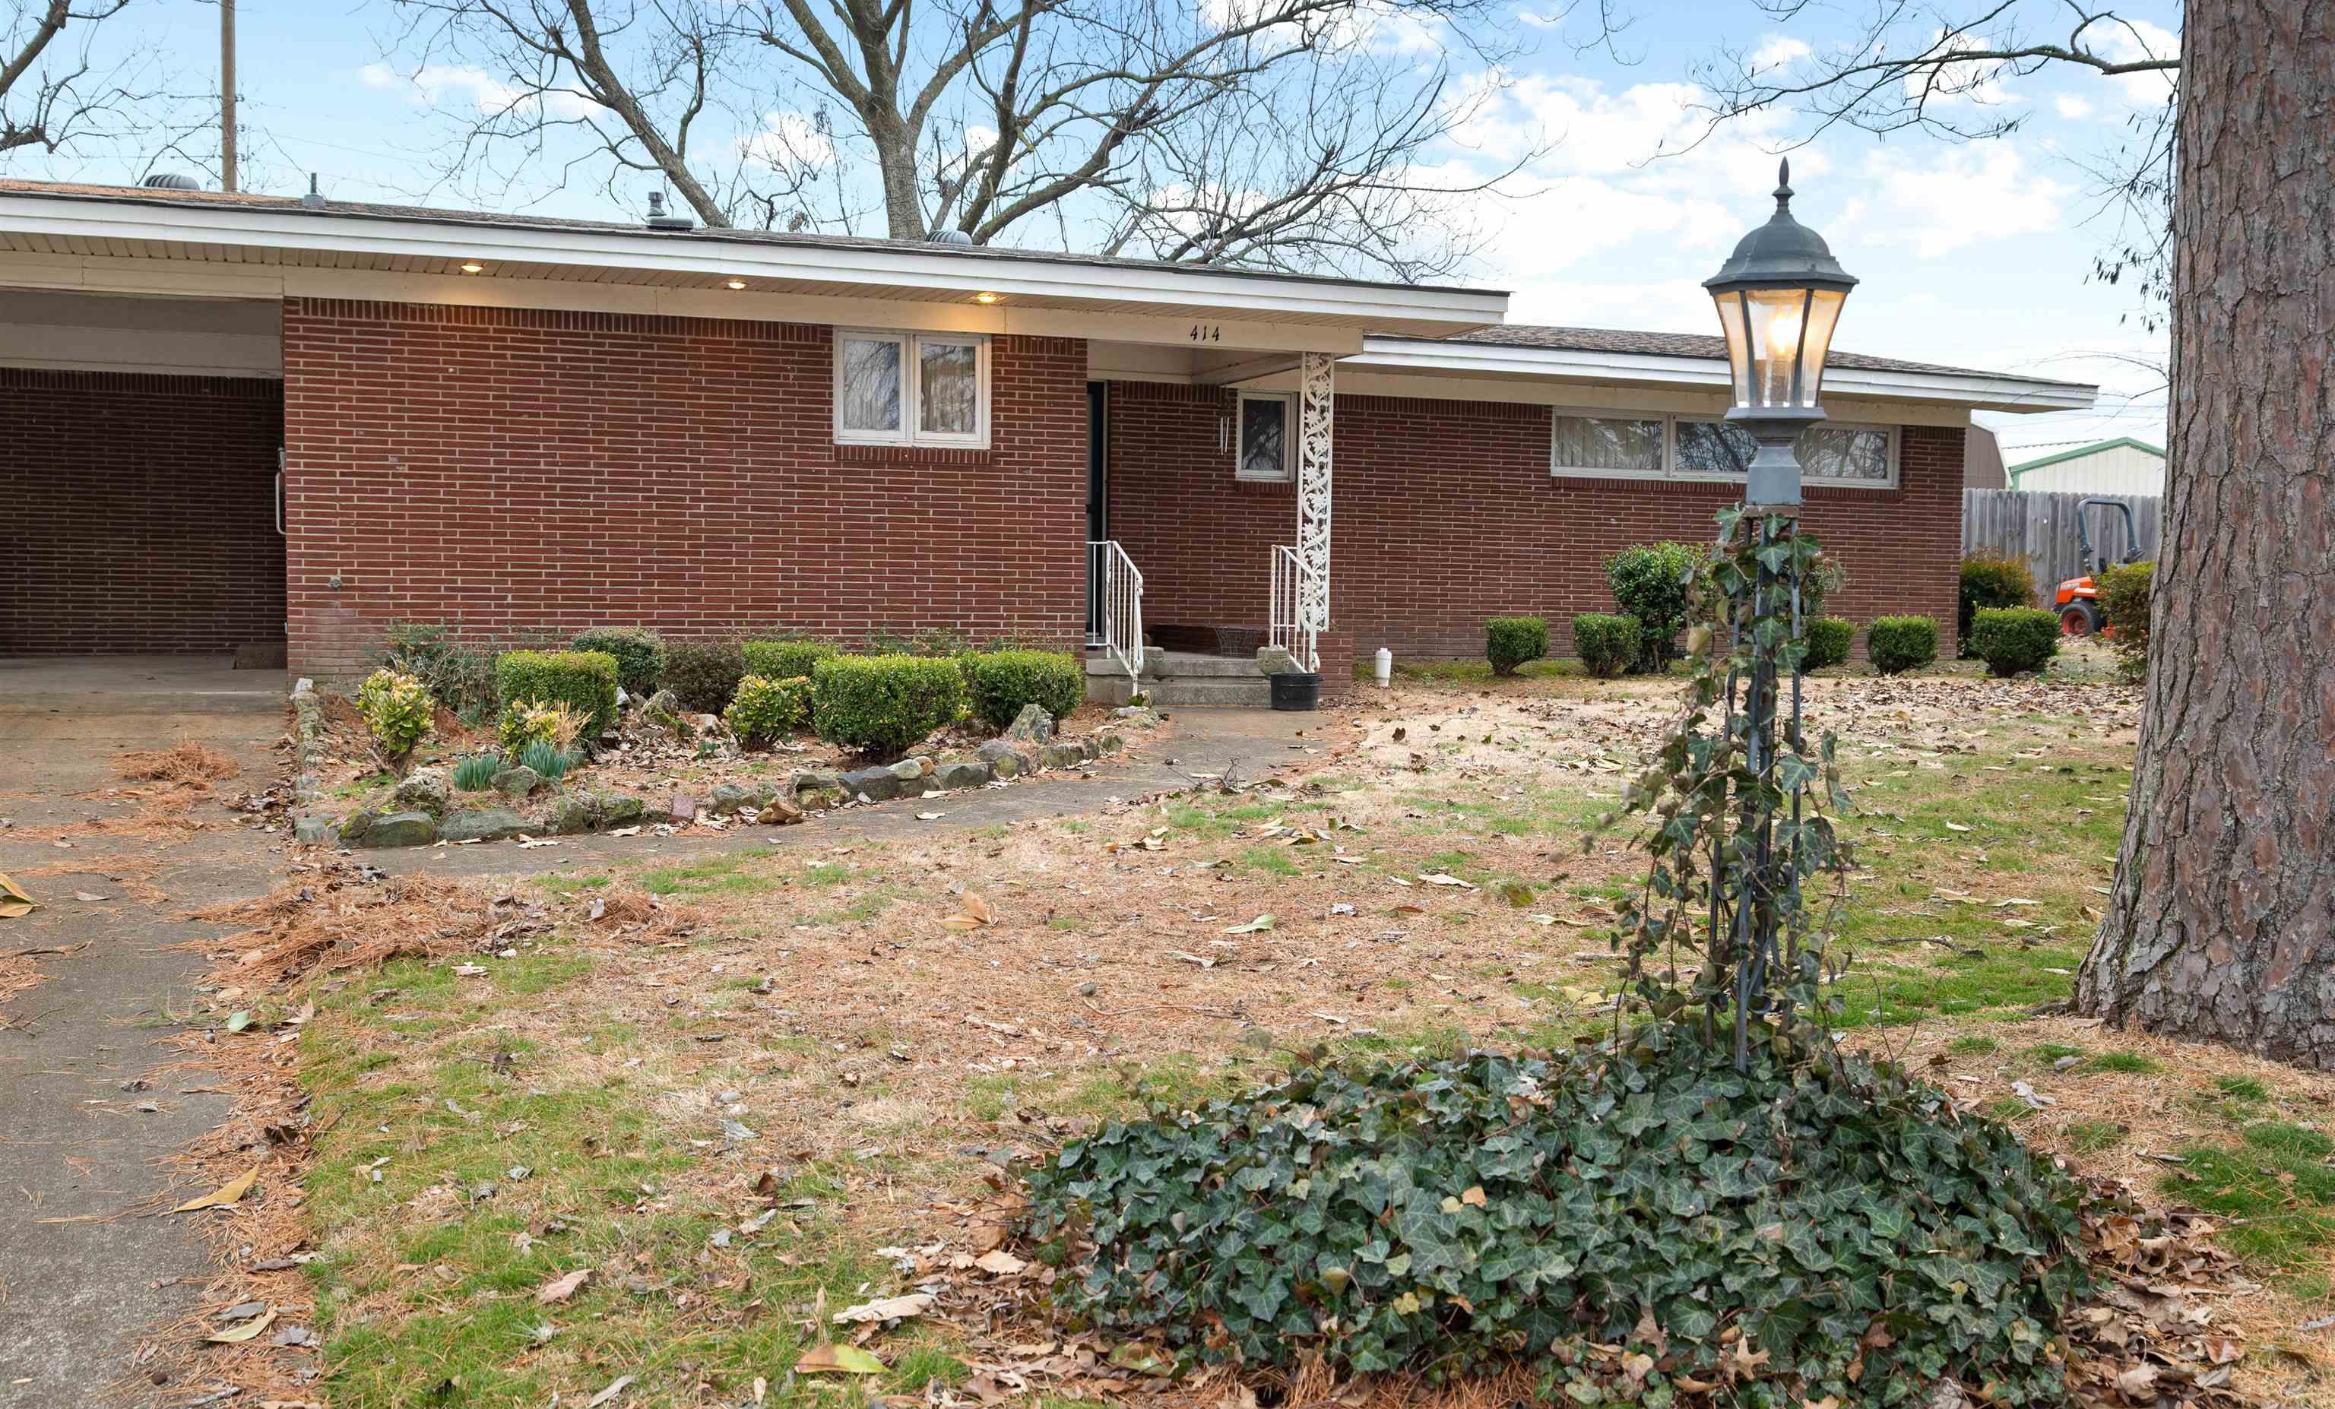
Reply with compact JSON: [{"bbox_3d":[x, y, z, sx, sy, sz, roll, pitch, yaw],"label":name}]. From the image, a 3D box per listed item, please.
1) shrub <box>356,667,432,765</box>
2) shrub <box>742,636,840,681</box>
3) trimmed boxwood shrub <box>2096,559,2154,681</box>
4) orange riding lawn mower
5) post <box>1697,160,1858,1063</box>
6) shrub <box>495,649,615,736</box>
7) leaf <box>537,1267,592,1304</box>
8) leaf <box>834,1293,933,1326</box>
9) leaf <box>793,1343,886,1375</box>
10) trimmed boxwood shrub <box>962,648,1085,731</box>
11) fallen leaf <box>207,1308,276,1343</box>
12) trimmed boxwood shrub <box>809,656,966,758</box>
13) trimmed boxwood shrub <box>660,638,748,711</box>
[{"bbox_3d":[-3.410,0.056,10.007,0.345,0.460,0.345,0,4,-21],"label":"shrub"},{"bbox_3d":[-2.103,-0.169,12.700,0.580,0.460,0.560,0,4,-21],"label":"shrub"},{"bbox_3d":[8.177,-0.703,19.000,0.820,1.040,0.820,0,4,-21],"label":"trimmed boxwood shrub"},{"bbox_3d":[11.212,-1.496,26.200,1.300,1.740,1.950,-1,4,-30],"label":"orange riding lawn mower"},{"bbox_3d":[1.018,-0.018,3.842,0.268,1.789,0.250,2,3,15],"label":"post"},{"bbox_3d":[-3.258,-0.058,12.100,0.620,0.480,0.580,0,4,-21],"label":"shrub"},{"bbox_3d":[-0.995,0.962,3.750,0.115,0.030,0.055,-2,4,-41],"label":"leaf"},{"bbox_3d":[-0.415,0.879,3.328,0.160,0.025,0.058,-2,4,-37],"label":"leaf"},{"bbox_3d":[-0.488,0.977,3.380,0.137,0.030,0.065,1,3,0],"label":"leaf"},{"bbox_3d":[-0.872,-0.085,13.150,0.740,0.480,0.680,0,4,-21],"label":"trimmed boxwood shrub"},{"bbox_3d":[-1.313,0.877,3.224,0.045,0.028,0.120,3,4,37],"label":"fallen leaf"},{"bbox_3d":[-1.434,0.009,11.700,0.740,0.510,0.700,0,4,-21],"label":"trimmed boxwood shrub"},{"bbox_3d":[-2.771,-0.170,13.600,0.520,0.460,0.500,0,4,-21],"label":"trimmed boxwood shrub"}]

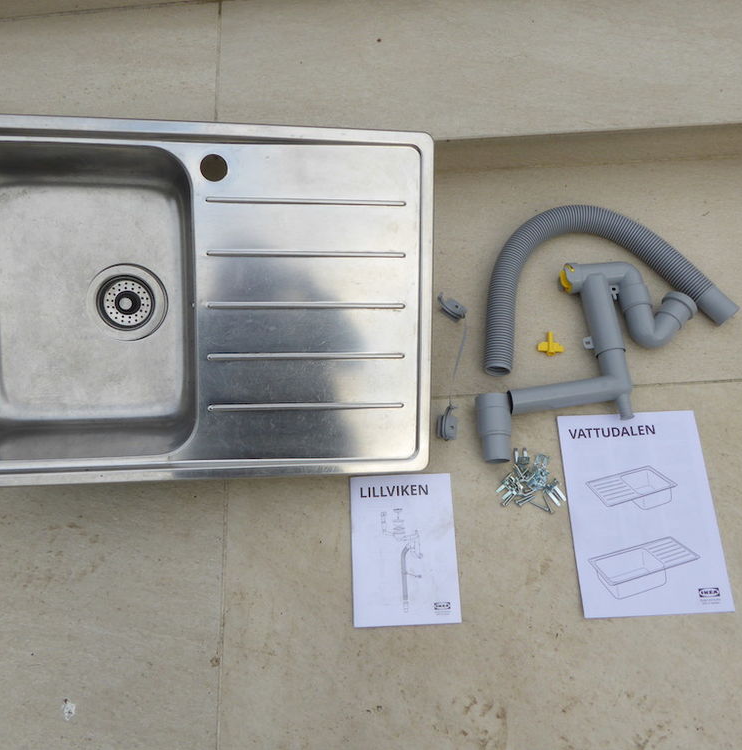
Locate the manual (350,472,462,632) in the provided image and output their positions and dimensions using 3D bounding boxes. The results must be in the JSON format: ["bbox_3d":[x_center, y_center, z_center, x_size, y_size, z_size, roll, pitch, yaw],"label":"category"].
[{"bbox_3d":[0.048,0.250,1.004,0.148,0.005,0.210,-2,69,-1],"label":"manual"}]

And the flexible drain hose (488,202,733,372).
[{"bbox_3d":[0.355,-0.164,1.133,0.430,0.047,0.272,-13,70,-4],"label":"flexible drain hose"}]

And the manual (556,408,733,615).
[{"bbox_3d":[0.399,0.198,1.022,0.210,0.005,0.297,-2,69,0],"label":"manual"}]

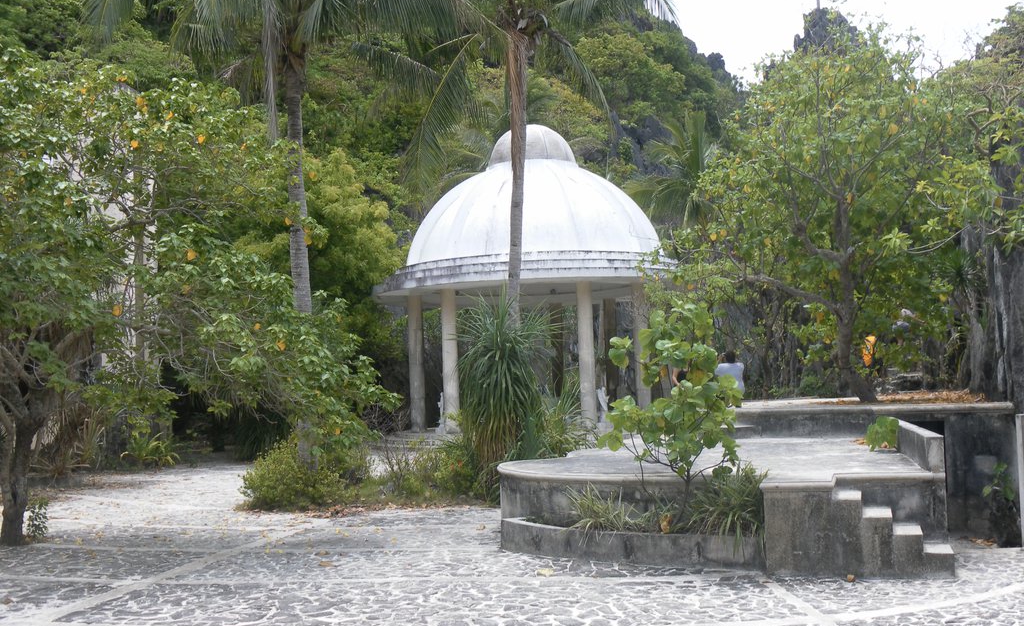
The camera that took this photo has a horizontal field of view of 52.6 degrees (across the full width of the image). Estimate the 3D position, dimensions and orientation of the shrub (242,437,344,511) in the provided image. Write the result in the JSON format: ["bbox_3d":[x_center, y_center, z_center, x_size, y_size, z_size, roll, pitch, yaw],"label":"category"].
[{"bbox_3d":[-3.237,2.356,15.394,1.620,0.976,1.450,-1,-4,-12],"label":"shrub"}]

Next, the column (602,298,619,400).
[{"bbox_3d":[2.876,1.291,29.669,0.370,3.424,0.370,-2,-3,5],"label":"column"}]

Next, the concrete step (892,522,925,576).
[{"bbox_3d":[3.389,2.040,8.937,0.235,0.344,0.625,-3,-4,17],"label":"concrete step"}]

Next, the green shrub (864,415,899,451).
[{"bbox_3d":[4.091,1.330,11.432,0.380,0.373,0.300,-3,-4,19],"label":"green shrub"}]

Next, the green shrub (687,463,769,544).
[{"bbox_3d":[1.955,1.704,9.361,0.760,0.646,0.700,-3,-3,11],"label":"green shrub"}]

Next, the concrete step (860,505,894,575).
[{"bbox_3d":[3.153,1.983,9.007,0.235,0.485,0.625,-3,-4,17],"label":"concrete step"}]

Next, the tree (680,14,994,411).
[{"bbox_3d":[4.729,-1.403,14.699,4.500,5.402,4.300,-3,-4,18],"label":"tree"}]

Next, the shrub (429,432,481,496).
[{"bbox_3d":[-0.850,2.300,15.593,0.800,0.935,0.800,-2,-3,-3],"label":"shrub"}]

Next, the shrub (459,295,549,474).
[{"bbox_3d":[-0.081,1.267,16.755,1.500,3.078,1.450,-2,-3,0],"label":"shrub"}]

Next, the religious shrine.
[{"bbox_3d":[0.633,-0.969,27.096,8.586,7.927,8.586,-2,-3,1],"label":"religious shrine"}]

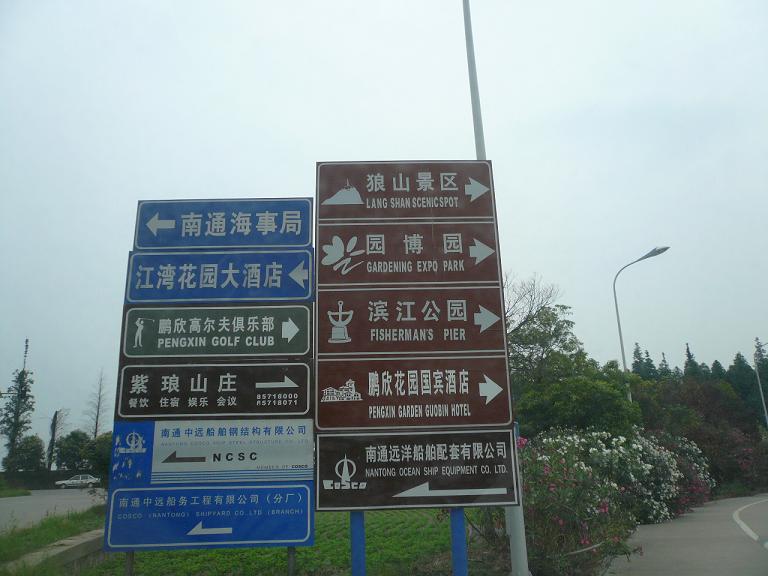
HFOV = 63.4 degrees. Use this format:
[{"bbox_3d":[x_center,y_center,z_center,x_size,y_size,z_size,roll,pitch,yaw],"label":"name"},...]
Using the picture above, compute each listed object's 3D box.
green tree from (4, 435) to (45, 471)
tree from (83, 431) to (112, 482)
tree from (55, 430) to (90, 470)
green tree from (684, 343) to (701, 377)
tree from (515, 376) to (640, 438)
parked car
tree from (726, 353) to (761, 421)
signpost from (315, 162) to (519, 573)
[{"bbox_3d":[-39.464,18.918,67.487,4.010,5.856,4.010,8,-19,-28],"label":"green tree"},{"bbox_3d":[-30.712,18.401,66.398,3.344,5.770,3.344,6,-18,-23],"label":"tree"},{"bbox_3d":[-35.310,19.217,69.677,3.658,6.318,3.658,7,-18,-25],"label":"tree"},{"bbox_3d":[28.023,10.715,54.449,3.000,11.713,3.000,-10,-18,25],"label":"green tree"},{"bbox_3d":[5.576,4.329,17.110,3.354,3.788,3.354,-7,-17,16],"label":"tree"},{"bbox_3d":[-32.511,20.612,66.000,4.250,1.400,1.670,-1,-17,-2],"label":"parked car"},{"bbox_3d":[27.359,9.366,45.729,3.600,9.352,3.600,-11,-19,29],"label":"tree"},{"bbox_3d":[0.287,0.787,6.258,1.924,4.550,0.130,-1,-17,-2],"label":"signpost"}]

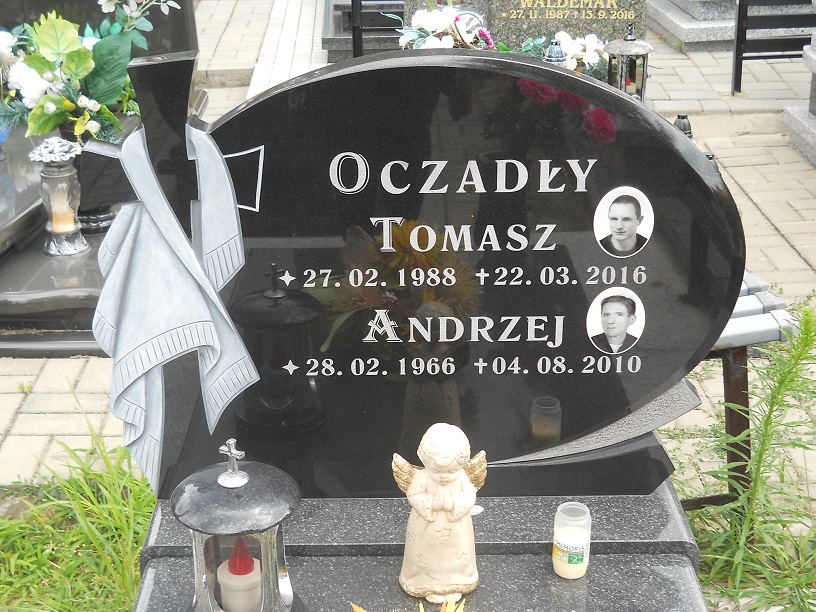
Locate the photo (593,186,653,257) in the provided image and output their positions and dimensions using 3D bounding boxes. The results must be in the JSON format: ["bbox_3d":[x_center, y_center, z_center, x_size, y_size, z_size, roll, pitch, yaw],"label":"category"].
[{"bbox_3d":[0.291,-0.111,1.777,0.082,0.103,0.010,-1,23,0],"label":"photo"}]

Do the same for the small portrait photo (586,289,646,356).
[{"bbox_3d":[0.289,0.022,1.832,0.082,0.103,0.010,-1,23,0],"label":"small portrait photo"}]

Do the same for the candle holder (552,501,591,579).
[{"bbox_3d":[0.221,0.317,1.784,0.049,0.095,0.049,-1,23,0],"label":"candle holder"}]

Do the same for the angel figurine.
[{"bbox_3d":[0.043,0.263,1.717,0.123,0.249,0.084,-3,23,-7],"label":"angel figurine"}]

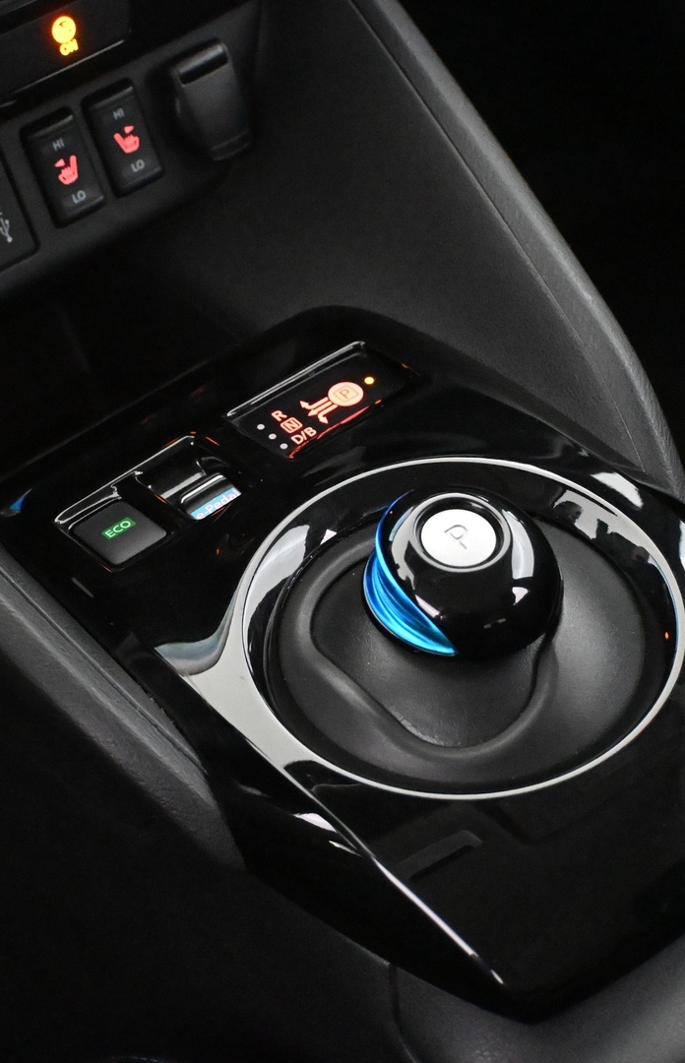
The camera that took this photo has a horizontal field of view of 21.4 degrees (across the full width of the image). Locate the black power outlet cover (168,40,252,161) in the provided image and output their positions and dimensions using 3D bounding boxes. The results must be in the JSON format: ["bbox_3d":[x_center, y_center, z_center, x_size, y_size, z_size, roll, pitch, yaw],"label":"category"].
[{"bbox_3d":[-0.046,-0.148,0.623,0.023,0.037,0.016,-33,30,-24],"label":"black power outlet cover"}]

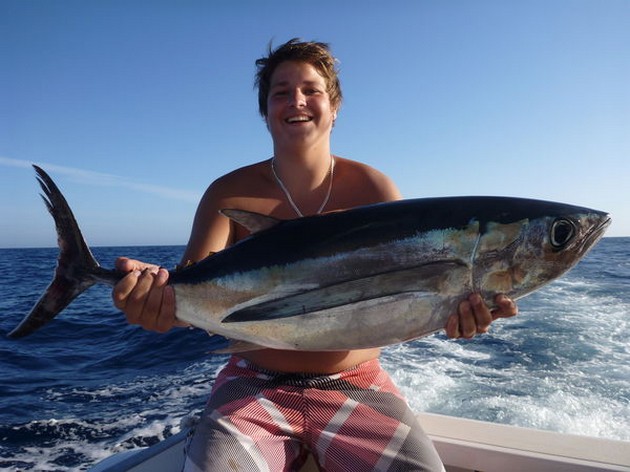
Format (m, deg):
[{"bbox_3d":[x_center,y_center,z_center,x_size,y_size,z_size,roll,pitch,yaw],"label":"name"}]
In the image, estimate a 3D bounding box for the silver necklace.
[{"bbox_3d":[-0.026,-0.097,1.080,0.137,0.150,0.120,-1,-1,0],"label":"silver necklace"}]

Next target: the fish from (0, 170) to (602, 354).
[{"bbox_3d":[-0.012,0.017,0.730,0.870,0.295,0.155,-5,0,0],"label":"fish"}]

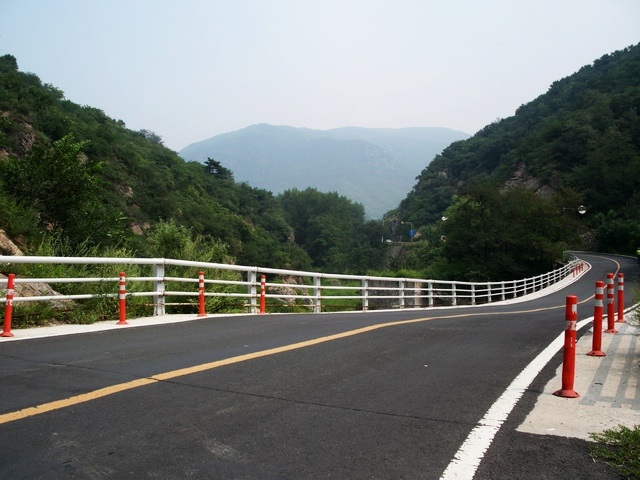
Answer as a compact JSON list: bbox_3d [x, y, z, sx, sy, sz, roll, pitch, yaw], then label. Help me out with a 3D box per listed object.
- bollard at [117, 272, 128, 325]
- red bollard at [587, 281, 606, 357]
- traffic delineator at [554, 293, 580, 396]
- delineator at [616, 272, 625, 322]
[{"bbox_3d":[-2.868,0.854,9.950,0.185,0.750,0.185,0,1,0],"label":"bollard"},{"bbox_3d":[2.816,0.797,6.920,0.195,0.750,0.195,3,1,0],"label":"red bollard"},{"bbox_3d":[1.866,0.793,5.130,0.200,0.750,0.200,3,1,0],"label":"traffic delineator"},{"bbox_3d":[4.599,0.881,10.450,0.180,0.750,0.180,0,1,0],"label":"delineator"}]

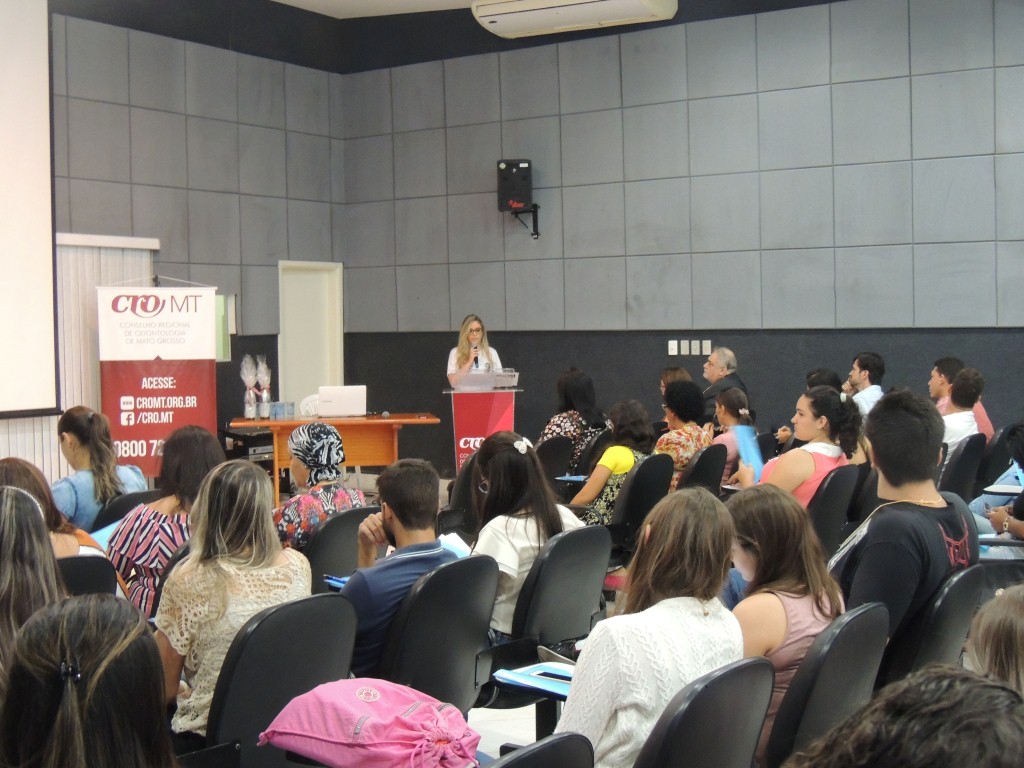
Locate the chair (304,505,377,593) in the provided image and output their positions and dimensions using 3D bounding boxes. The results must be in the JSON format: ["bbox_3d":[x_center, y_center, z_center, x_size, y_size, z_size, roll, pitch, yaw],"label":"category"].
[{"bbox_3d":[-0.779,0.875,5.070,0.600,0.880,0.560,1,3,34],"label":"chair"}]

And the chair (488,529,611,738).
[{"bbox_3d":[-0.050,0.892,4.465,0.600,0.880,0.560,1,3,34],"label":"chair"}]

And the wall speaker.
[{"bbox_3d":[0.026,-1.813,12.700,0.310,0.480,0.280,-1,8,6],"label":"wall speaker"}]

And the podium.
[{"bbox_3d":[-0.209,0.526,10.825,0.600,1.040,0.420,-1,3,2],"label":"podium"}]

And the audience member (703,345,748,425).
[{"bbox_3d":[1.291,0.406,9.581,0.800,1.329,0.550,1,3,34],"label":"audience member"}]

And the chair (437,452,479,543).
[{"bbox_3d":[-0.319,0.765,7.348,0.600,0.890,0.560,1,3,33],"label":"chair"}]

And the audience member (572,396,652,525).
[{"bbox_3d":[0.402,0.646,6.848,0.750,1.150,0.470,1,3,37],"label":"audience member"}]

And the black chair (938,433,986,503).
[{"bbox_3d":[2.174,0.714,7.521,0.600,0.880,0.560,1,3,34],"label":"black chair"}]

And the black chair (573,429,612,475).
[{"bbox_3d":[0.289,0.713,8.176,0.600,0.880,0.560,1,3,34],"label":"black chair"}]

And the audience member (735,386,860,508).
[{"bbox_3d":[1.062,0.624,6.085,0.780,1.230,0.500,1,3,34],"label":"audience member"}]

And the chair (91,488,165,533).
[{"bbox_3d":[-1.684,0.860,5.699,0.600,0.880,0.560,1,3,34],"label":"chair"}]

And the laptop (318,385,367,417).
[{"bbox_3d":[-1.414,0.146,11.593,0.375,0.245,0.300,-1,3,-6],"label":"laptop"}]

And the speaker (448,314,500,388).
[{"bbox_3d":[-0.302,0.234,11.211,0.460,1.590,0.320,-1,3,0],"label":"speaker"}]

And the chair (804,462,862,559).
[{"bbox_3d":[1.201,0.795,6.145,0.600,0.890,0.560,1,3,33],"label":"chair"}]

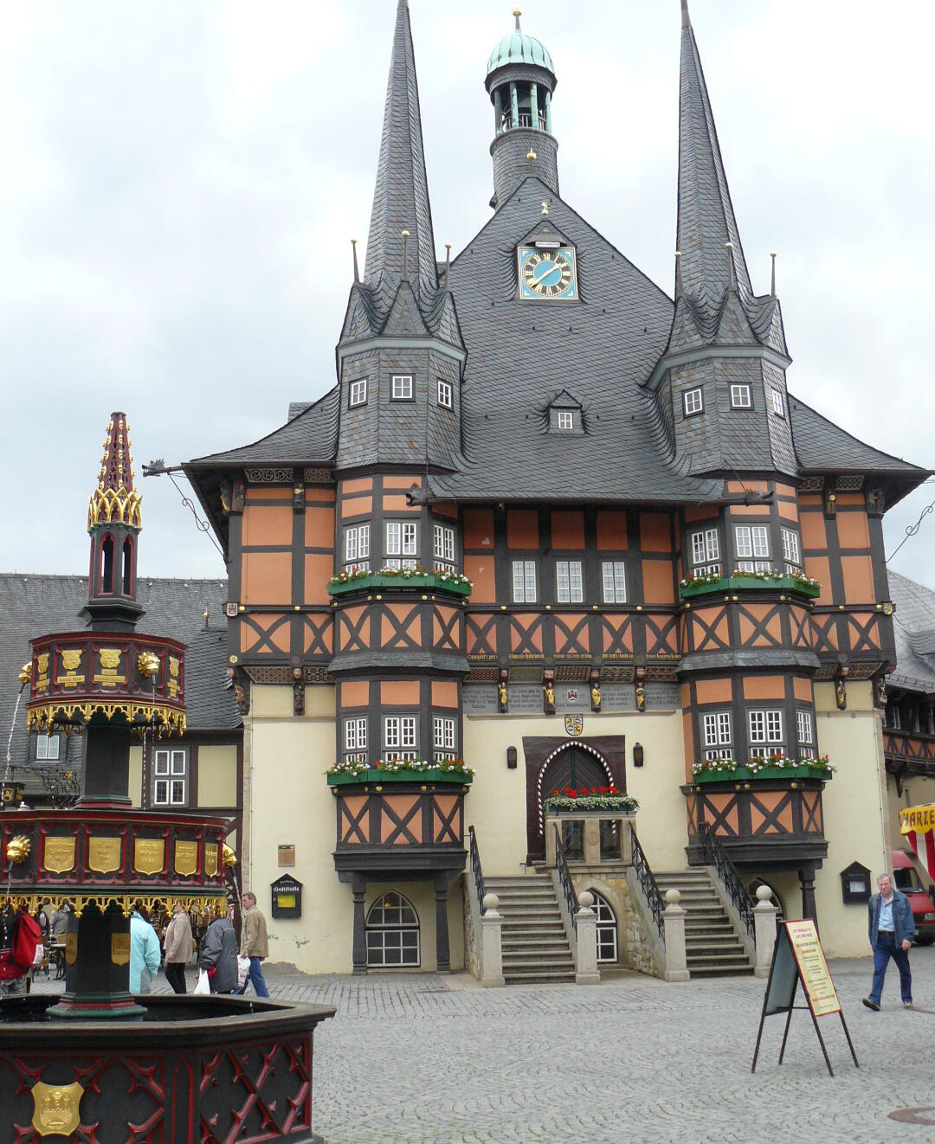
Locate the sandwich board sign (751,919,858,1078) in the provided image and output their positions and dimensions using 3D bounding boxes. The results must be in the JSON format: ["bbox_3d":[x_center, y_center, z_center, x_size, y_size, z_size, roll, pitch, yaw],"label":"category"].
[{"bbox_3d":[3.454,4.368,13.391,0.820,1.470,0.700,-9,-14,33],"label":"sandwich board sign"}]

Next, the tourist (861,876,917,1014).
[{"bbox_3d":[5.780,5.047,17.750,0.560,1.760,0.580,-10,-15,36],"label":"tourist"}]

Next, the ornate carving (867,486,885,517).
[{"bbox_3d":[8.425,-1.446,26.734,0.394,0.557,0.350,0,-12,-5],"label":"ornate carving"}]

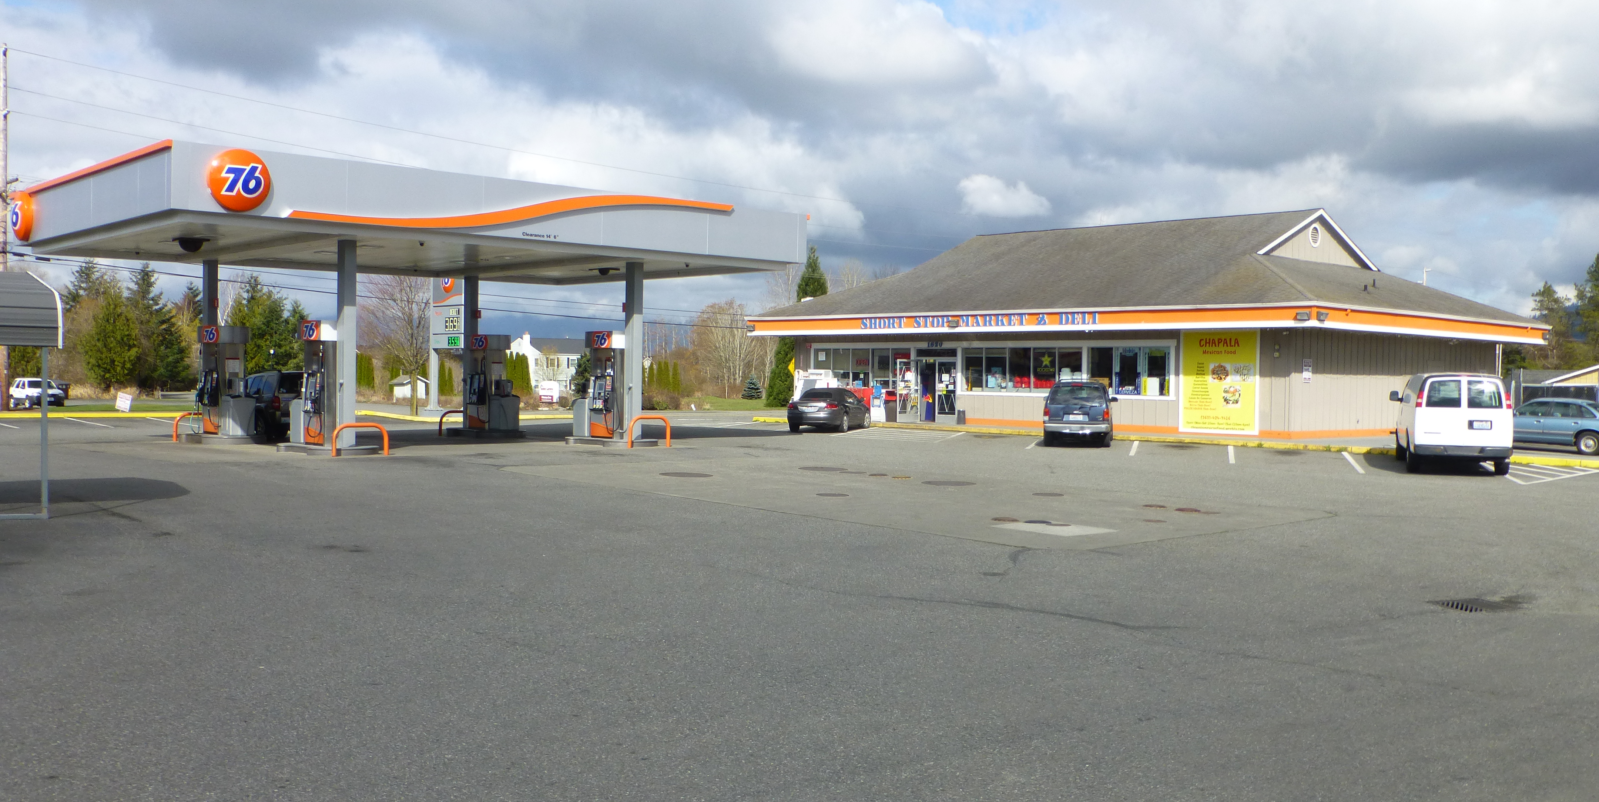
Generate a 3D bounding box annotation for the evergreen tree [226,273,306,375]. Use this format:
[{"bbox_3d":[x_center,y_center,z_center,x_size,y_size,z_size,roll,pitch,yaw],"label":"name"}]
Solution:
[{"bbox_3d":[-44.984,-5.801,117.000,6.750,9.598,6.750,0,1,-21],"label":"evergreen tree"}]

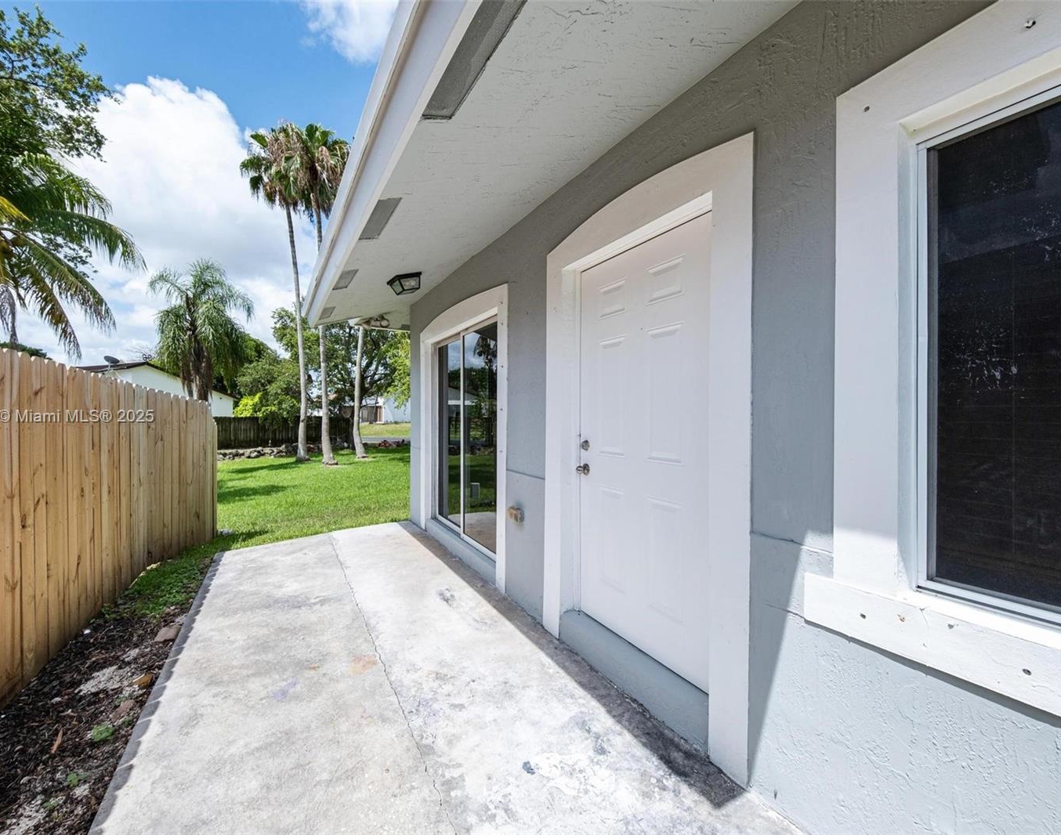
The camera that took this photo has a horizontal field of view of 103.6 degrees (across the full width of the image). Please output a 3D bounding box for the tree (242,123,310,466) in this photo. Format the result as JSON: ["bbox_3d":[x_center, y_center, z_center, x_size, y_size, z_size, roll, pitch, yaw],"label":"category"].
[{"bbox_3d":[-9.250,-4.400,15.250,2.400,12.000,2.400,0,0,-32],"label":"tree"}]

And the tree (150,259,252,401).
[{"bbox_3d":[-13.250,-2.400,17.000,3.400,7.900,3.400,0,0,-32],"label":"tree"}]

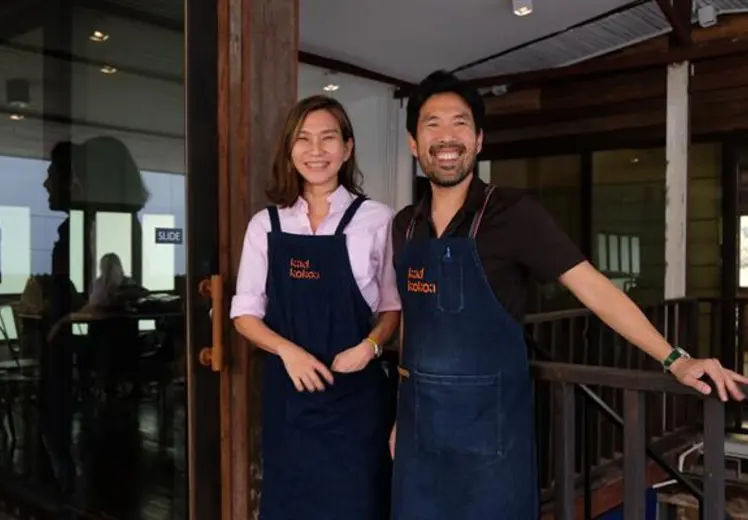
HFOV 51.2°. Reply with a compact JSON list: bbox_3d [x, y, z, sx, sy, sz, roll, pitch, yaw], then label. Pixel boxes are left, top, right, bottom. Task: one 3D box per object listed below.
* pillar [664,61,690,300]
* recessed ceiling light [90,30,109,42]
[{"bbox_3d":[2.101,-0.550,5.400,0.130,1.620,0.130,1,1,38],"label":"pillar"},{"bbox_3d":[-1.584,-1.290,4.500,0.100,0.060,0.100,0,1,0],"label":"recessed ceiling light"}]

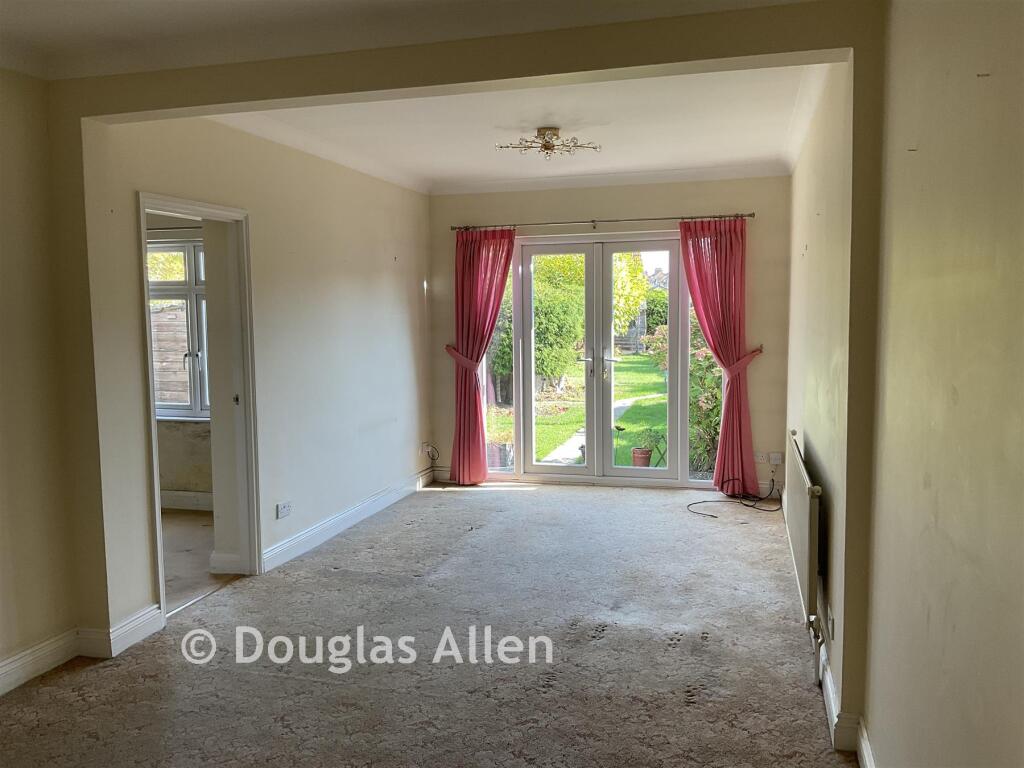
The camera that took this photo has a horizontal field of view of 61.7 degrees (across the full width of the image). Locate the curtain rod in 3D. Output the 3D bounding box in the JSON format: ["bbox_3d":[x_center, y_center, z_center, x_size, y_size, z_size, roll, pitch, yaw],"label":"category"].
[{"bbox_3d":[0.679,-1.295,6.913,2.467,0.052,0.104,0,5,15],"label":"curtain rod"}]

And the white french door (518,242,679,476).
[{"bbox_3d":[0.736,-0.193,7.114,1.320,1.942,0.070,0,5,15],"label":"white french door"}]

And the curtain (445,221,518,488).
[{"bbox_3d":[-0.248,-0.215,7.236,0.629,2.150,0.170,0,5,15],"label":"curtain"}]

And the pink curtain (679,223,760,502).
[{"bbox_3d":[1.625,-0.198,6.707,0.629,2.156,0.178,0,5,15],"label":"pink curtain"}]

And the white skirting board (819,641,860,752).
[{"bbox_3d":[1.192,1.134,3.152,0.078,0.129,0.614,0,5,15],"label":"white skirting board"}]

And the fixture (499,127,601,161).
[{"bbox_3d":[0.216,-1.448,5.184,0.647,0.188,0.647,0,5,15],"label":"fixture"}]

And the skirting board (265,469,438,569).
[{"bbox_3d":[-1.061,0.903,6.230,0.021,0.133,2.738,0,5,15],"label":"skirting board"}]

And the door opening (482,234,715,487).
[{"bbox_3d":[0.722,-0.181,7.122,2.072,2.088,0.100,0,5,15],"label":"door opening"}]

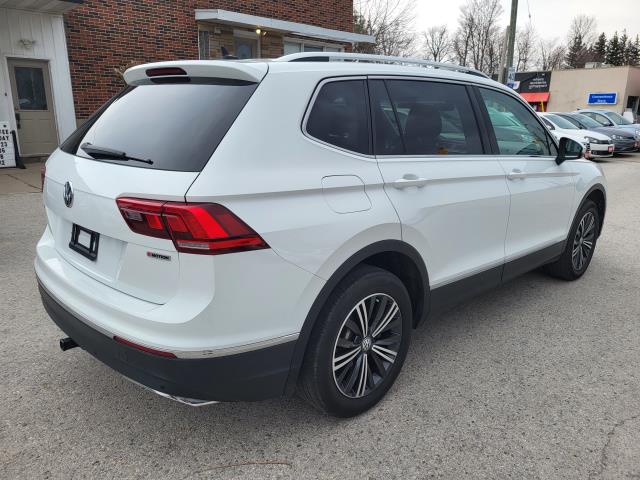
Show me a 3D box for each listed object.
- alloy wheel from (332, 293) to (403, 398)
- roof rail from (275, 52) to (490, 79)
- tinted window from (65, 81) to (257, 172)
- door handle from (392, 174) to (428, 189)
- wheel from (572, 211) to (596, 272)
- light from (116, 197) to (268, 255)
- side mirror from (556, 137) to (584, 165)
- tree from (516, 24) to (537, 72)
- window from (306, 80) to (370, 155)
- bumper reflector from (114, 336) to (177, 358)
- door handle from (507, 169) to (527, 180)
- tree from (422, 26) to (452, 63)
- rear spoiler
[{"bbox_3d":[0.179,0.468,2.239,0.486,0.486,0.170,-13,19,-42],"label":"alloy wheel"},{"bbox_3d":[0.479,-0.905,2.512,1.840,0.090,0.060,-13,20,-42],"label":"roof rail"},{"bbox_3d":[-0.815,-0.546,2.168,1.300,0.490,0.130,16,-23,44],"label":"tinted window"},{"bbox_3d":[0.406,-0.265,2.157,0.235,0.055,0.055,-13,19,-42],"label":"door handle"},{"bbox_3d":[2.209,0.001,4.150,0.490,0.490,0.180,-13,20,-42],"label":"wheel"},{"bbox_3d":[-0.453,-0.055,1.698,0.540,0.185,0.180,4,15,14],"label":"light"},{"bbox_3d":[1.714,-0.610,3.300,0.155,0.190,0.215,-13,19,-42],"label":"side mirror"},{"bbox_3d":[19.219,-15.249,45.992,2.900,9.950,2.900,6,15,21],"label":"tree"},{"bbox_3d":[0.080,-0.496,1.957,0.440,0.335,0.050,-13,0,-42],"label":"window"},{"bbox_3d":[-0.627,0.388,1.723,0.270,0.036,0.040,6,16,19],"label":"bumper reflector"},{"bbox_3d":[1.193,-0.395,2.908,0.235,0.055,0.055,-13,19,-42],"label":"door handle"},{"bbox_3d":[11.472,-16.052,48.264,3.500,10.350,3.500,3,14,12],"label":"tree"},{"bbox_3d":[-0.620,-0.795,2.293,0.270,0.130,1.210,-13,20,-42],"label":"rear spoiler"}]

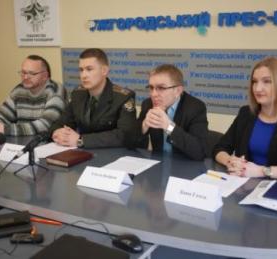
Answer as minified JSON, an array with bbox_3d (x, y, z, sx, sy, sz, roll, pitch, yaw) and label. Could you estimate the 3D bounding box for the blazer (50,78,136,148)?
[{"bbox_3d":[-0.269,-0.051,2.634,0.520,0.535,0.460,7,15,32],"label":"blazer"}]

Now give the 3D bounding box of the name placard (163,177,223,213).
[{"bbox_3d":[0.222,0.249,1.593,0.214,0.089,0.094,7,15,32],"label":"name placard"}]

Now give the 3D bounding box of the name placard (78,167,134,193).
[{"bbox_3d":[-0.147,0.217,1.801,0.216,0.070,0.131,7,14,30],"label":"name placard"}]

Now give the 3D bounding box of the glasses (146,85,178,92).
[{"bbox_3d":[0.135,-0.230,2.240,0.140,0.042,0.135,9,20,37],"label":"glasses"}]

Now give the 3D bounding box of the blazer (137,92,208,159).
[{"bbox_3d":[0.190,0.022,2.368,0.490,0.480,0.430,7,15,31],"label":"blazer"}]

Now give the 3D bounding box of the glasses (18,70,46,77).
[{"bbox_3d":[-0.737,-0.390,2.780,0.140,0.040,0.135,4,22,21],"label":"glasses"}]

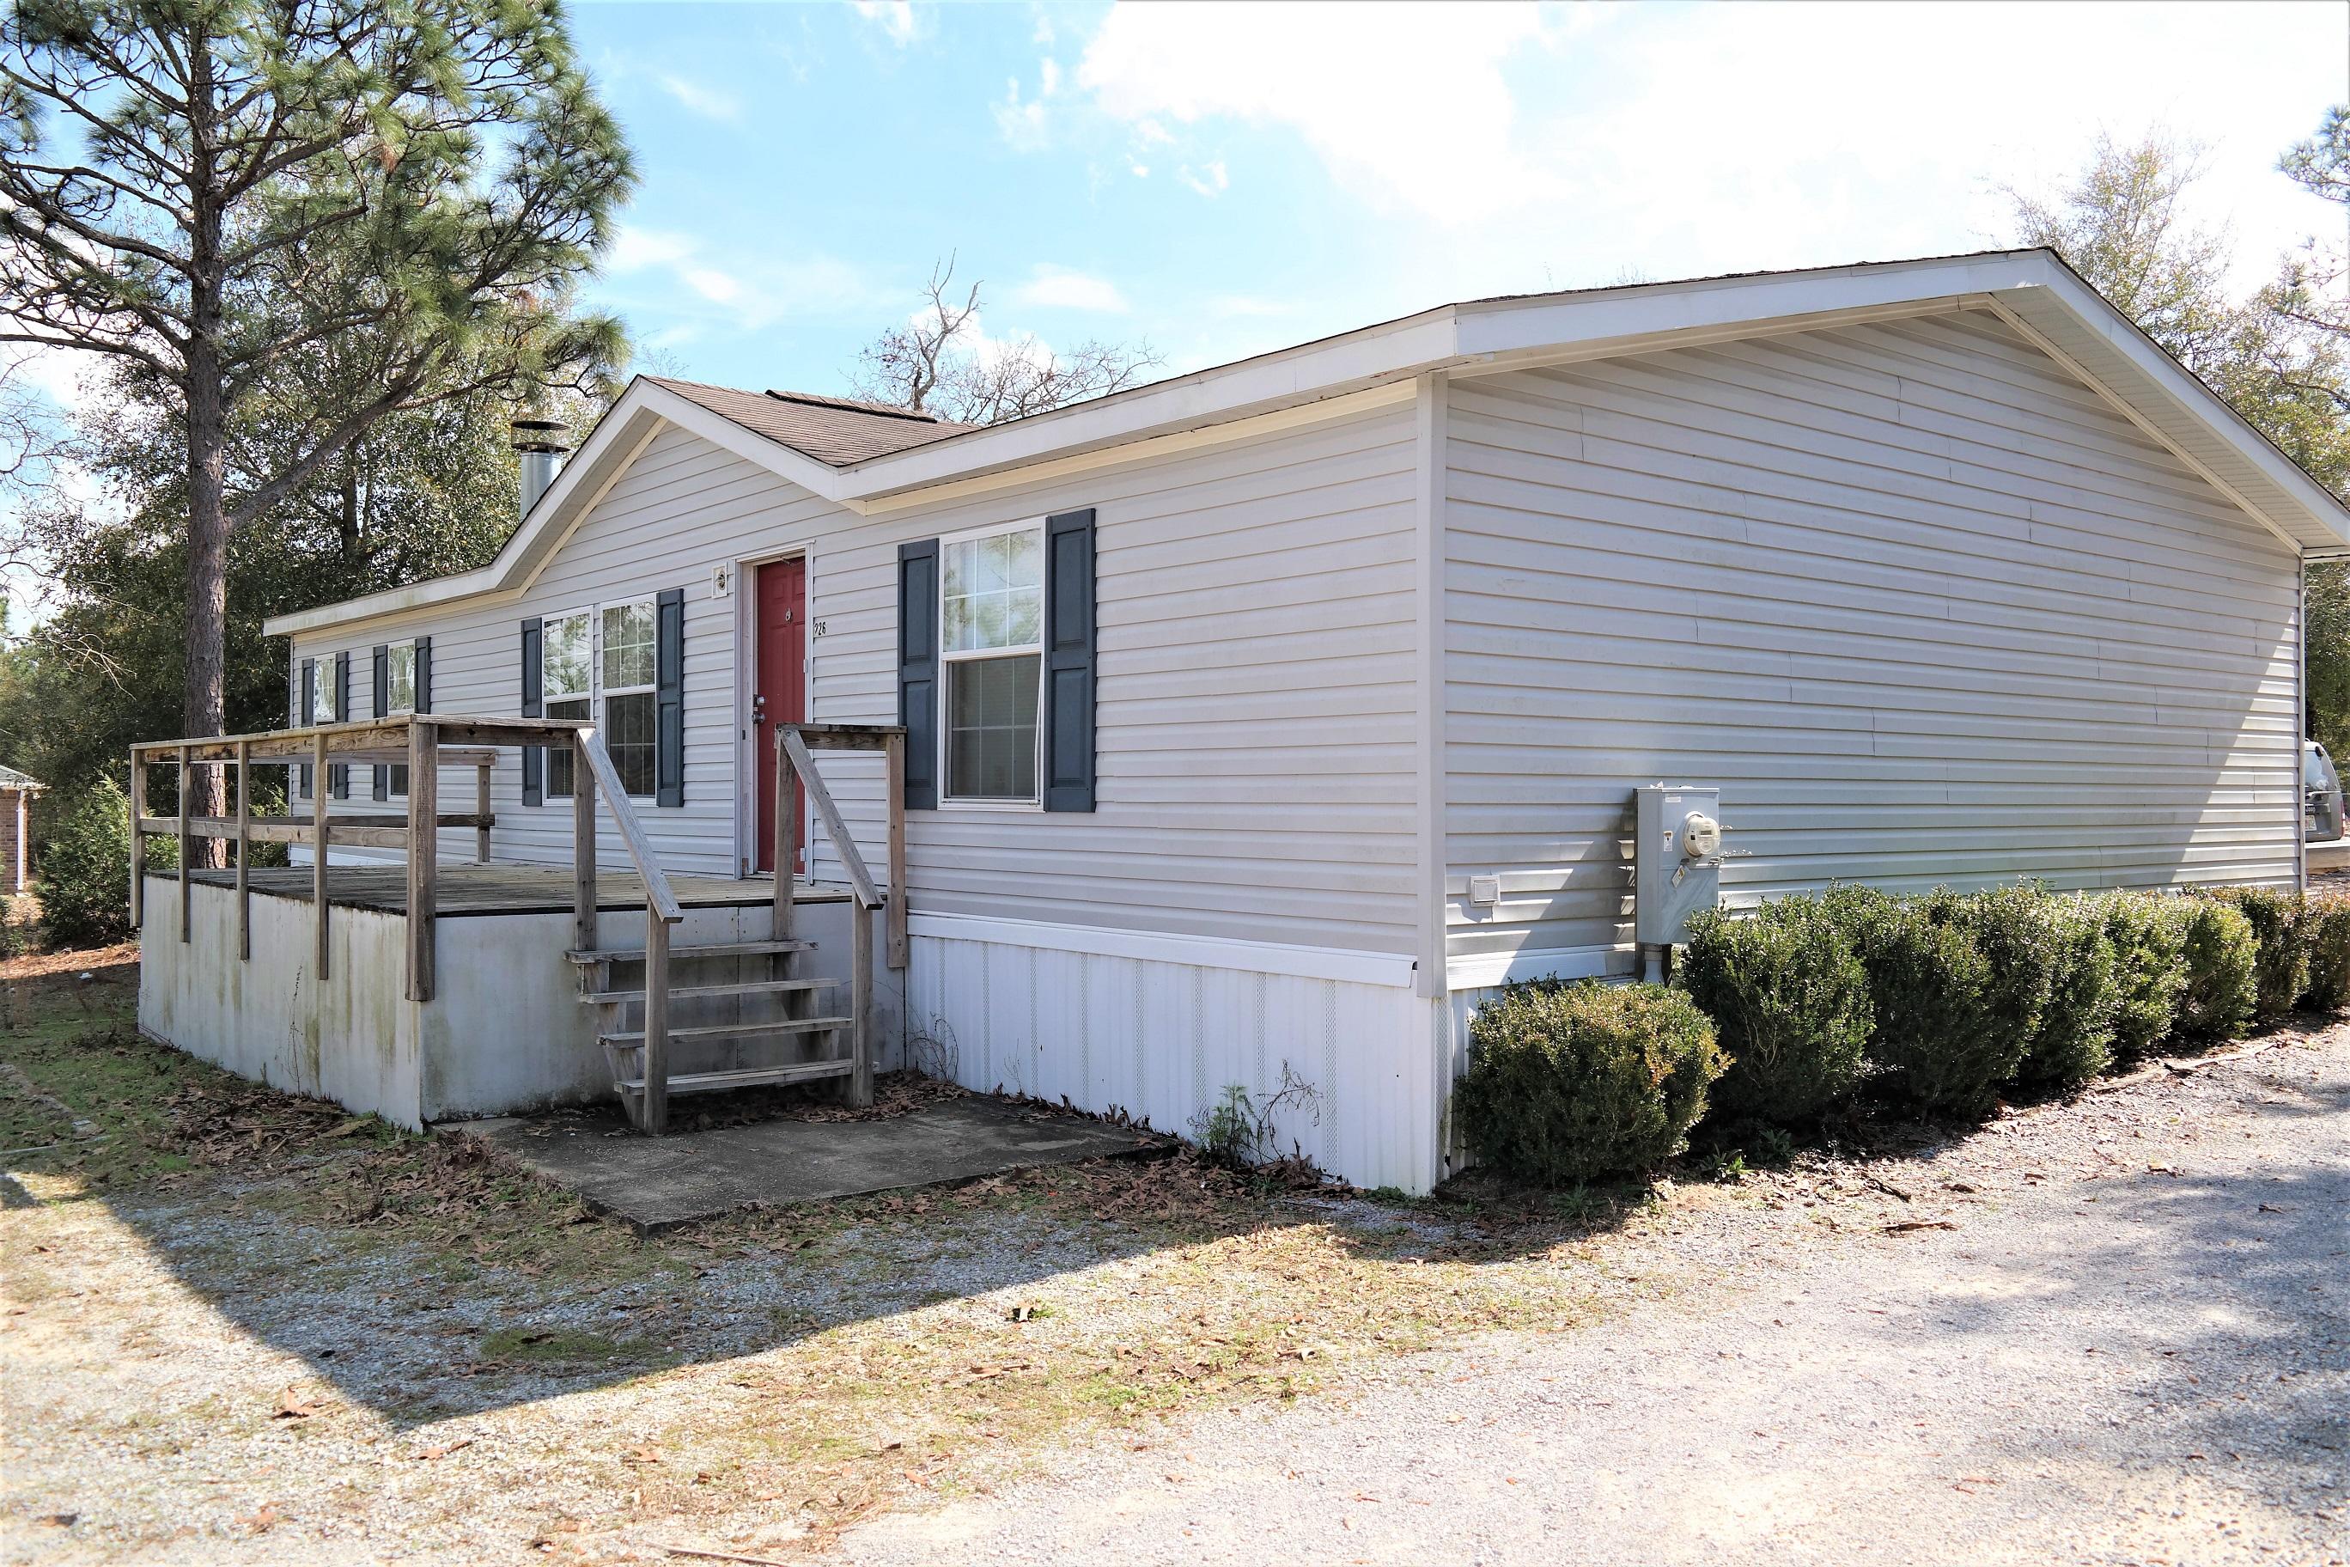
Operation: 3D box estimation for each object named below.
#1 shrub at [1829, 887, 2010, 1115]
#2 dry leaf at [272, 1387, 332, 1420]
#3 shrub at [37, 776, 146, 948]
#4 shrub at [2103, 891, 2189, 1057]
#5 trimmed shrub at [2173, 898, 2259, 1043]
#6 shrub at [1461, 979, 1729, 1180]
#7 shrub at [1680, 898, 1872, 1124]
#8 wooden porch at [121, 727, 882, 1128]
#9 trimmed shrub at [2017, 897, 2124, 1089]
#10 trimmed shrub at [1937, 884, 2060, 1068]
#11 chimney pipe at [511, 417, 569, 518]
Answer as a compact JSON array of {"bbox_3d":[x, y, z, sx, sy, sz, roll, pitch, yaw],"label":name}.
[{"bbox_3d":[3.702,1.096,8.763,0.900,1.100,0.900,1,-1,-39],"label":"shrub"},{"bbox_3d":[-2.330,1.650,4.713,0.100,0.050,0.150,1,-1,-39],"label":"dry leaf"},{"bbox_3d":[-12.626,0.928,20.700,1.500,2.000,1.550,1,-1,-39],"label":"shrub"},{"bbox_3d":[5.574,1.114,10.182,0.760,1.000,0.800,1,-1,-39],"label":"shrub"},{"bbox_3d":[6.320,1.154,10.748,0.750,0.930,0.800,1,-1,-39],"label":"trimmed shrub"},{"bbox_3d":[1.711,1.235,7.317,1.020,0.860,0.980,0,0,0],"label":"shrub"},{"bbox_3d":[2.708,1.035,8.010,0.900,1.040,0.900,1,-1,-39],"label":"shrub"},{"bbox_3d":[-4.230,0.747,11.290,3.100,2.080,6.600,1,-1,-41],"label":"wooden porch"},{"bbox_3d":[4.870,1.136,9.648,0.800,1.050,0.820,1,-1,-39],"label":"trimmed shrub"},{"bbox_3d":[4.280,1.055,9.202,0.800,1.050,0.820,1,-1,-39],"label":"trimmed shrub"},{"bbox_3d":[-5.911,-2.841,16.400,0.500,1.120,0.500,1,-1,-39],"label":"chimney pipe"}]

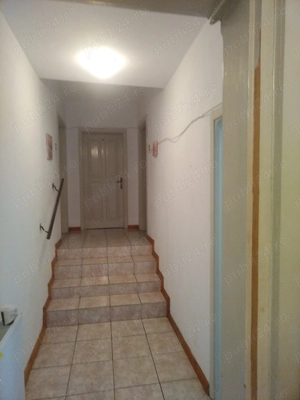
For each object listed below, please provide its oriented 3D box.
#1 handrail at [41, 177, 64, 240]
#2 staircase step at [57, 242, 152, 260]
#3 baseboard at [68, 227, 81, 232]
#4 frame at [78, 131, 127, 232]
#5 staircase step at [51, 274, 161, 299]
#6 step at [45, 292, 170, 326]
[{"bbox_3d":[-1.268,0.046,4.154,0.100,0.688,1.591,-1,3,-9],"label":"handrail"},{"bbox_3d":[-0.696,0.780,4.902,1.425,0.157,0.351,-1,3,-9],"label":"staircase step"},{"bbox_3d":[-1.525,0.592,6.313,0.232,0.074,0.018,-1,3,-9],"label":"baseboard"},{"bbox_3d":[-0.950,-0.429,6.447,0.966,2.080,0.137,-1,3,-9],"label":"frame"},{"bbox_3d":[-0.580,1.160,4.223,1.425,0.142,0.325,-1,3,-9],"label":"staircase step"},{"bbox_3d":[-0.523,1.346,3.889,1.425,0.191,0.373,-1,3,-9],"label":"step"}]

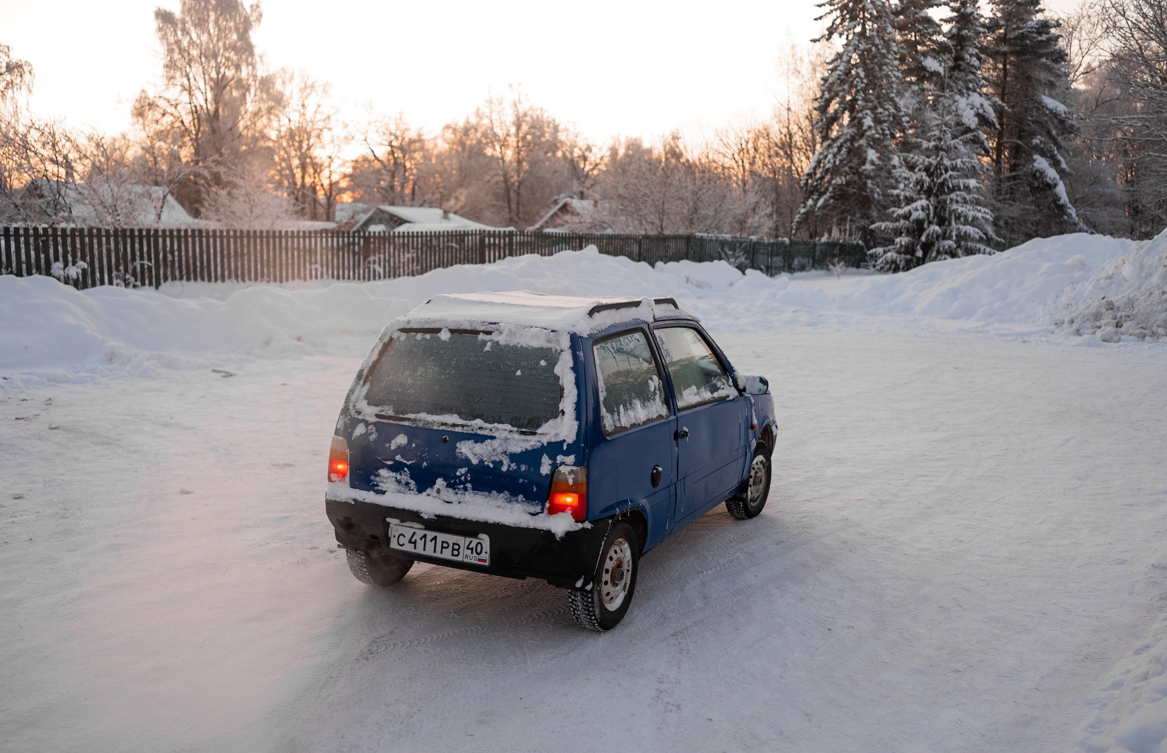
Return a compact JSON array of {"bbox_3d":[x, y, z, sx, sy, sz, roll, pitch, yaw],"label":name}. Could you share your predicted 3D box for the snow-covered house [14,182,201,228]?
[{"bbox_3d":[-27.900,-8.650,52.800,7.200,4.700,7.600,7,9,40],"label":"snow-covered house"}]

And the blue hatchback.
[{"bbox_3d":[0.094,0.266,5.287,1.440,1.430,3.200,4,7,27],"label":"blue hatchback"}]

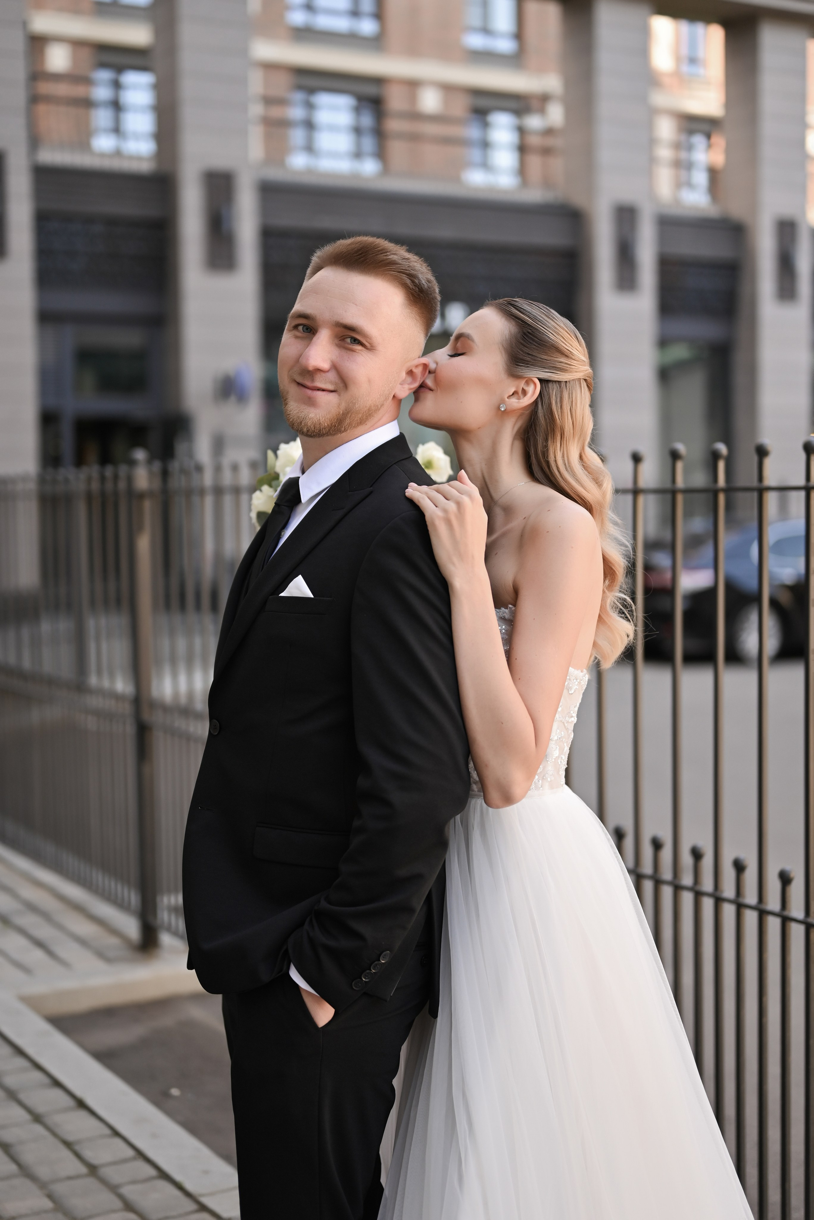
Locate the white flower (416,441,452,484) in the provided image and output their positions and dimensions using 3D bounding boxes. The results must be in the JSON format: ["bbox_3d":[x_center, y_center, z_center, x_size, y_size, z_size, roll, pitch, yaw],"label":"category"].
[{"bbox_3d":[0.035,-0.203,2.330,0.060,0.060,0.045,-1,4,0],"label":"white flower"}]

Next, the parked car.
[{"bbox_3d":[4.020,-0.275,17.200,4.850,1.460,1.840,-2,2,-28],"label":"parked car"}]

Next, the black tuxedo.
[{"bbox_3d":[-0.110,0.510,2.240,0.340,1.470,0.490,-2,2,-26],"label":"black tuxedo"}]

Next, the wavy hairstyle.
[{"bbox_3d":[0.208,-0.172,2.300,0.195,0.485,0.200,-1,2,-2],"label":"wavy hairstyle"}]

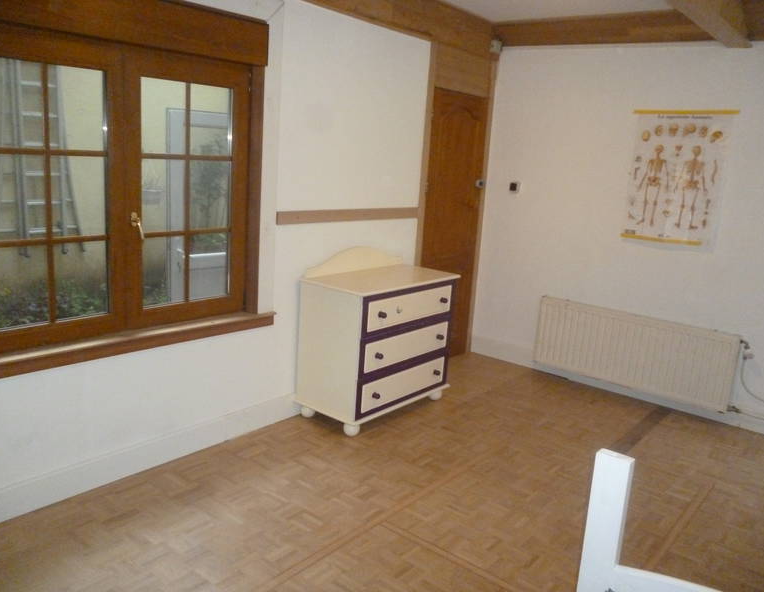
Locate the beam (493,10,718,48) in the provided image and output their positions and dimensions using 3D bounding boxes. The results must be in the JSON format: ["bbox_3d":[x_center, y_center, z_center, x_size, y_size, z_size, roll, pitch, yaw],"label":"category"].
[{"bbox_3d":[1.452,-1.810,4.361,1.539,0.171,0.080,13,16,38],"label":"beam"}]

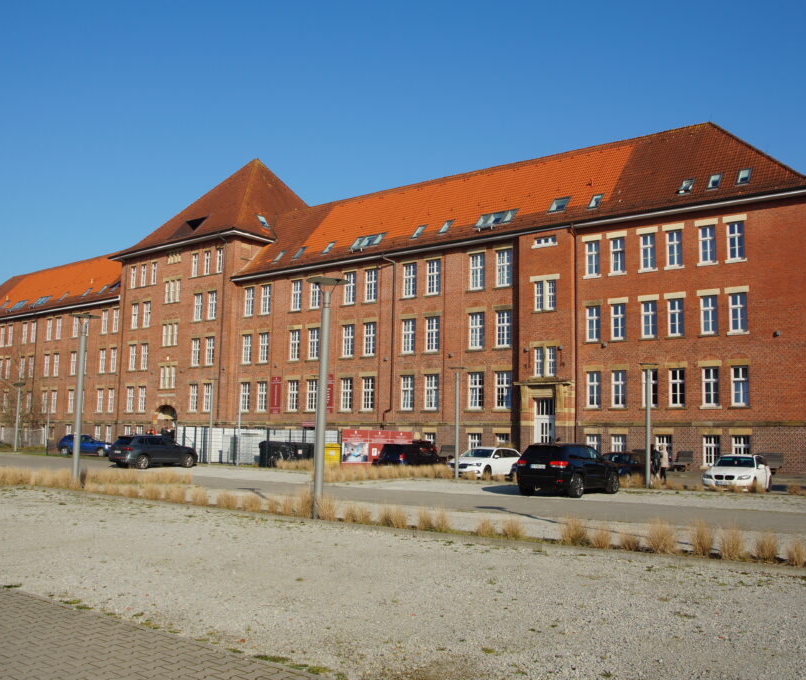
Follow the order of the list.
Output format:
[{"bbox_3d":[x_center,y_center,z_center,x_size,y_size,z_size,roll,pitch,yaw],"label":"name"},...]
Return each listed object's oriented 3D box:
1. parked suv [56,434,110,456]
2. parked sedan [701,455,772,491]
[{"bbox_3d":[-24.353,8.047,58.500,4.350,1.640,1.810,2,-8,-3],"label":"parked suv"},{"bbox_3d":[13.604,5.397,31.100,1.830,1.450,4.700,-4,-9,35],"label":"parked sedan"}]

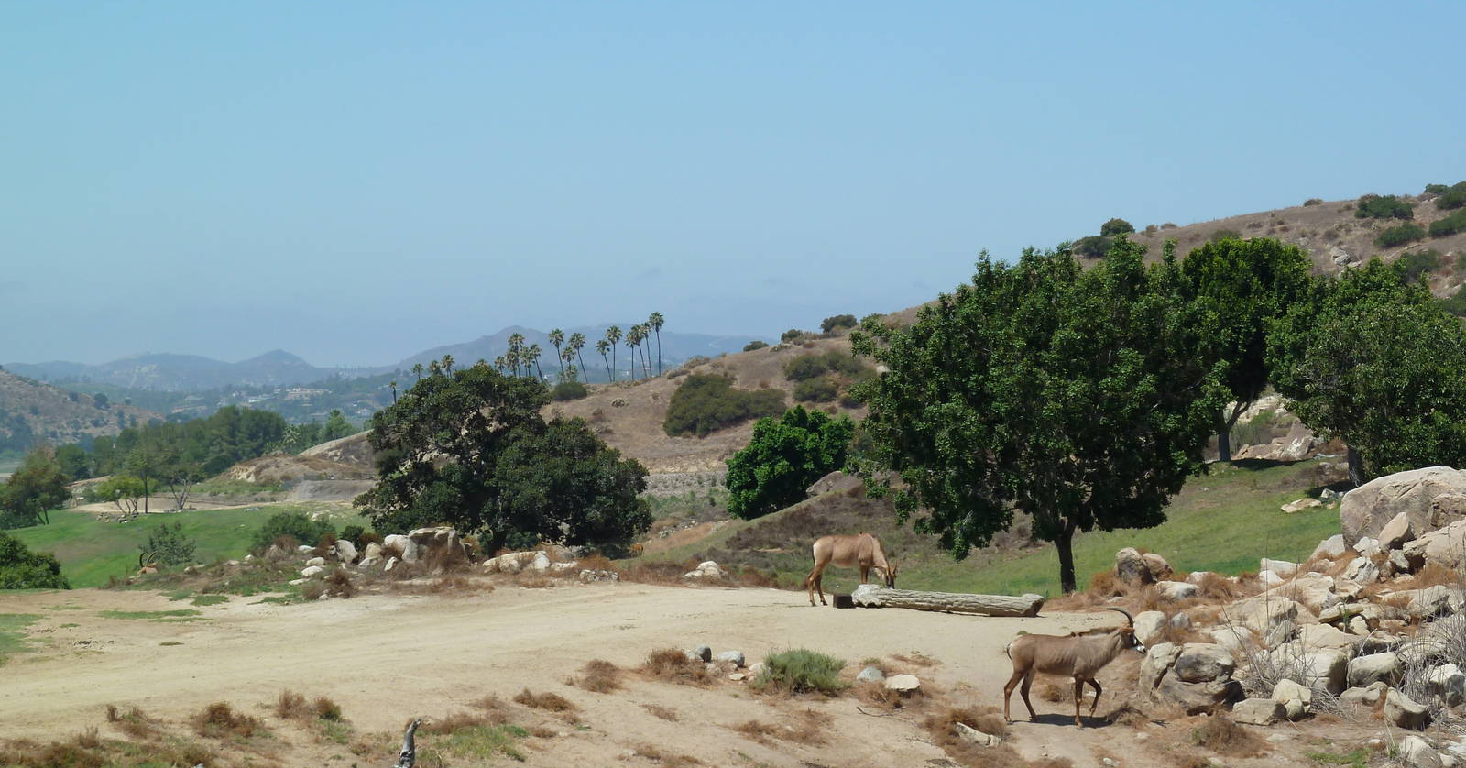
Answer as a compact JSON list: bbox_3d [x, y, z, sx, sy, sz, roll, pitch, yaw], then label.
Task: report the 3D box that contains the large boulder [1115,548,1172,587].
[{"bbox_3d":[7.417,3.310,63.500,1.035,0.683,0.800,0,0,0],"label":"large boulder"}]

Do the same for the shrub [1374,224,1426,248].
[{"bbox_3d":[43.653,-9.667,230.000,3.300,1.600,3.000,0,0,0],"label":"shrub"}]

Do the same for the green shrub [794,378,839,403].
[{"bbox_3d":[6.142,0.466,260.000,3.400,1.900,3.000,0,0,0],"label":"green shrub"}]

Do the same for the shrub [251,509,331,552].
[{"bbox_3d":[-11.334,3.783,90.000,2.050,1.200,1.800,0,0,0],"label":"shrub"}]

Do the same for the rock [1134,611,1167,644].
[{"bbox_3d":[7.126,4.164,60.000,0.586,0.606,0.528,0,0,0],"label":"rock"}]

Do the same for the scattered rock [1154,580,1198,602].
[{"bbox_3d":[8.017,3.755,63.500,0.790,0.420,0.600,0,0,0],"label":"scattered rock"}]

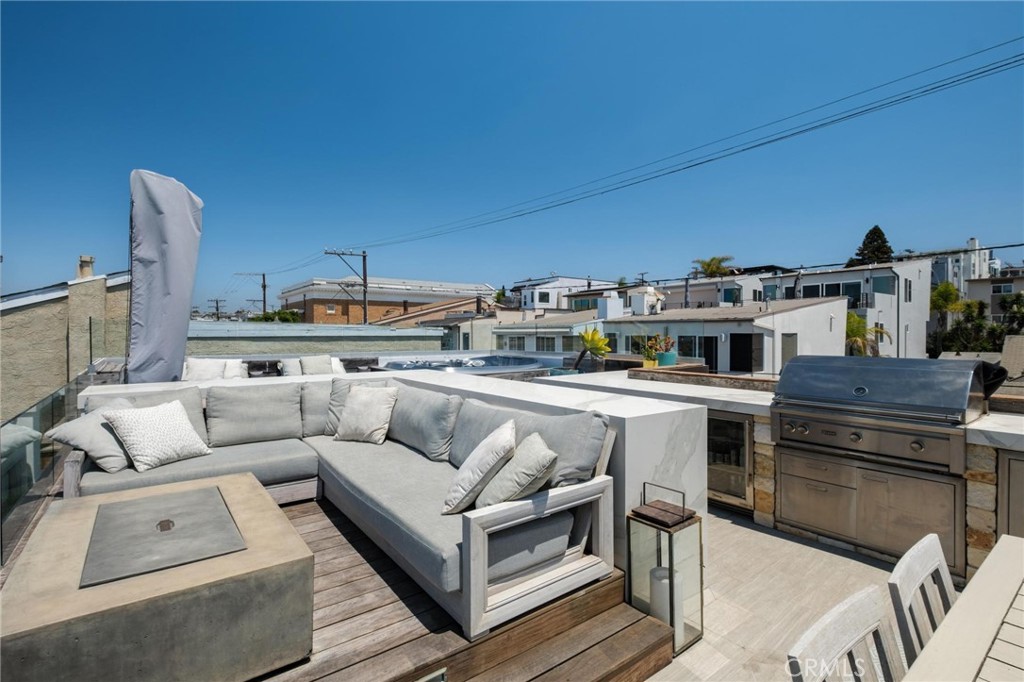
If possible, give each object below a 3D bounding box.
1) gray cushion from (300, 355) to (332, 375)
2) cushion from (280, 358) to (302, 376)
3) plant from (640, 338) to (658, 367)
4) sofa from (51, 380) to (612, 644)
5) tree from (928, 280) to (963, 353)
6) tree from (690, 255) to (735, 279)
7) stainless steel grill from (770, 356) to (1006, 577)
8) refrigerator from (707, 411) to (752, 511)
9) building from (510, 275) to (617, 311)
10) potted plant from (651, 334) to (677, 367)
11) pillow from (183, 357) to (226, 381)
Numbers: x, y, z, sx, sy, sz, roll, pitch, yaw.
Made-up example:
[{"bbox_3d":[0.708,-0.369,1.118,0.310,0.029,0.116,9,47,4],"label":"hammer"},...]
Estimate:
[{"bbox_3d":[-2.980,0.416,6.506,0.480,0.430,0.160,0,-13,-30],"label":"gray cushion"},{"bbox_3d":[-3.088,0.420,6.000,0.450,0.420,0.170,0,0,-38],"label":"cushion"},{"bbox_3d":[1.918,0.174,5.950,0.220,0.410,0.220,0,0,-38],"label":"plant"},{"bbox_3d":[-1.210,0.752,2.500,2.300,0.800,2.650,0,0,-38],"label":"sofa"},{"bbox_3d":[45.500,-2.180,44.976,2.800,7.800,2.800,-1,1,-34],"label":"tree"},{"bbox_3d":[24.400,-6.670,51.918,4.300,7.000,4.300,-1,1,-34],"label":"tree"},{"bbox_3d":[2.729,0.785,3.241,0.830,1.310,1.120,0,0,-39],"label":"stainless steel grill"},{"bbox_3d":[2.040,1.025,3.957,0.600,0.840,0.610,0,0,-39],"label":"refrigerator"},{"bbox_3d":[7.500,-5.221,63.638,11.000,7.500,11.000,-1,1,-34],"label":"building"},{"bbox_3d":[1.975,0.111,5.562,0.310,0.410,0.310,-1,1,-34],"label":"potted plant"},{"bbox_3d":[-4.204,0.420,5.850,0.470,0.420,0.180,0,0,-38],"label":"pillow"}]

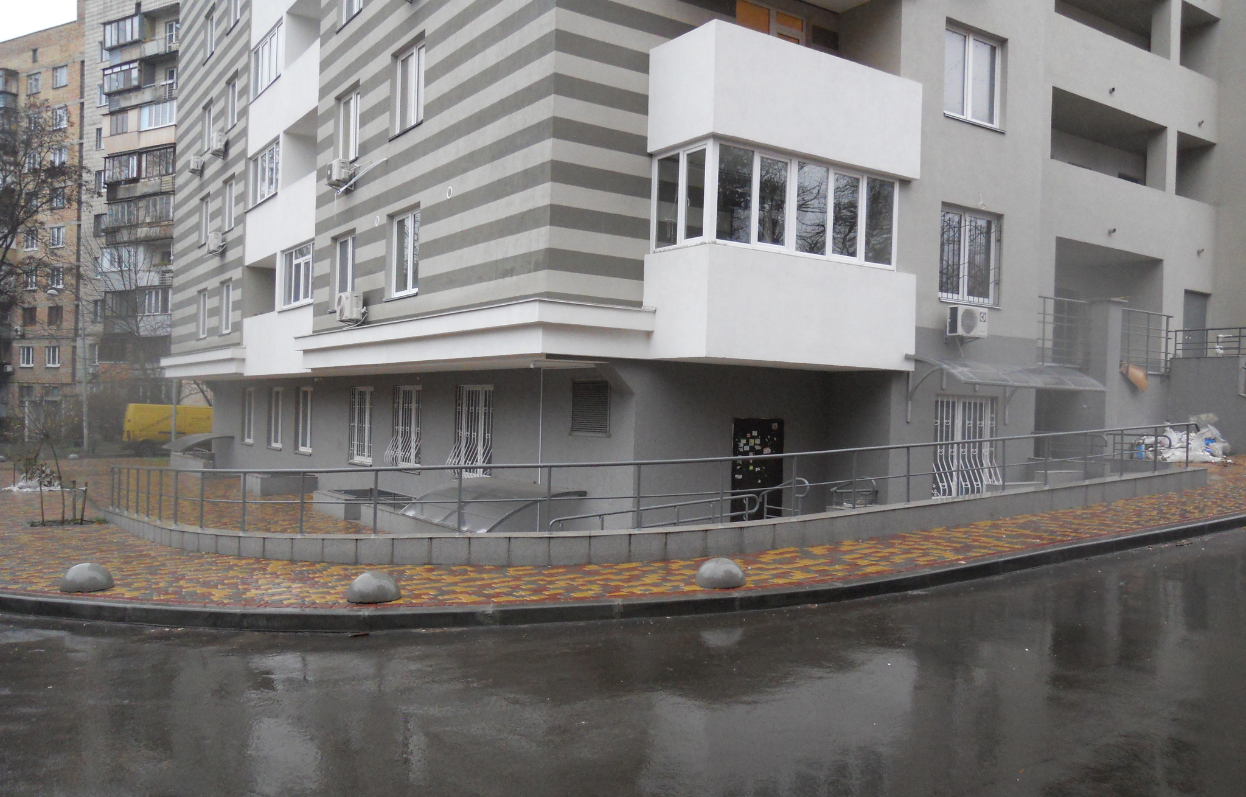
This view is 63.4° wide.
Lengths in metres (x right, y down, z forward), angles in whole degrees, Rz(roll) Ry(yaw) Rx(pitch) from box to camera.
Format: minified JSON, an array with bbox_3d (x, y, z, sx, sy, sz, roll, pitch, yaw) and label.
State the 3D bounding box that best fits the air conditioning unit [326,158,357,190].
[{"bbox_3d":[-5.794,-4.574,20.587,0.280,0.500,0.780,2,-1,-34],"label":"air conditioning unit"}]

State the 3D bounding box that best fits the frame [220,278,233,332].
[{"bbox_3d":[-11.525,-2.697,29.540,0.150,1.510,1.500,2,-1,-34],"label":"frame"}]

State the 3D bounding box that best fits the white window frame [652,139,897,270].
[{"bbox_3d":[2.331,-2.739,15.146,3.690,1.480,1.425,2,-1,-34],"label":"white window frame"}]

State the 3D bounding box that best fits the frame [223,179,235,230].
[{"bbox_3d":[-11.466,-5.716,29.604,0.150,1.490,1.520,2,-1,-34],"label":"frame"}]

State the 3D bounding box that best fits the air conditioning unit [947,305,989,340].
[{"bbox_3d":[5.597,-1.217,16.341,0.760,0.490,0.270,2,-1,-34],"label":"air conditioning unit"}]

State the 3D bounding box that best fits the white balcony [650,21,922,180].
[{"bbox_3d":[2.516,-4.244,15.225,4.160,1.500,1.492,2,-1,-34],"label":"white balcony"}]

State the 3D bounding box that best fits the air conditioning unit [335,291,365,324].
[{"bbox_3d":[-5.340,-1.782,19.759,0.280,0.540,0.780,2,-1,-34],"label":"air conditioning unit"}]

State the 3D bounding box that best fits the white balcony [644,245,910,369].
[{"bbox_3d":[2.428,-1.243,15.178,4.170,1.505,1.492,2,-1,-34],"label":"white balcony"}]

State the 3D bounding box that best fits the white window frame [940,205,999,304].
[{"bbox_3d":[5.696,-2.386,16.851,1.610,1.525,0.150,2,-1,-34],"label":"white window frame"}]

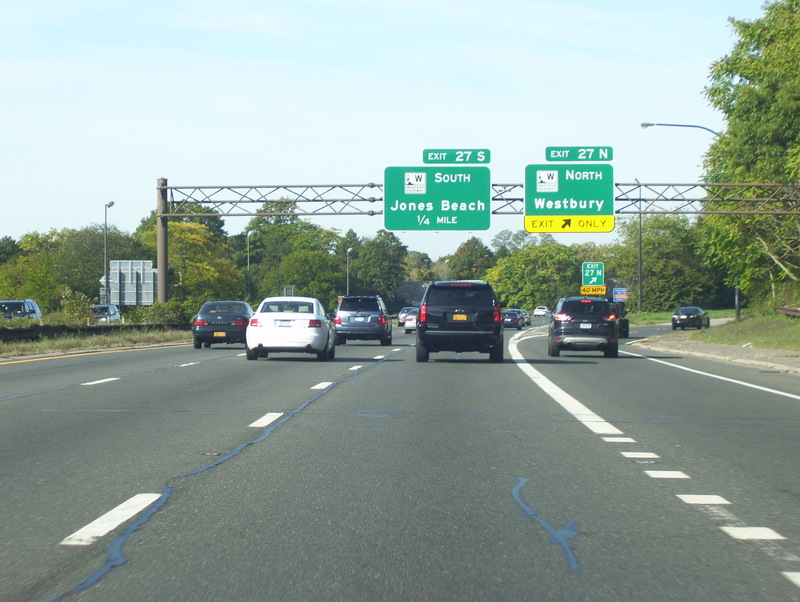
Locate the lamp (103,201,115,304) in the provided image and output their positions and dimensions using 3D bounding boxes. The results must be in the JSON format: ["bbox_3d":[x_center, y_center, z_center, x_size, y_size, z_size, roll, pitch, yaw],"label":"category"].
[{"bbox_3d":[-21.120,-2.622,182.000,0.700,9.200,0.400,0,0,0],"label":"lamp"}]

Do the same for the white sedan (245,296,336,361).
[{"bbox_3d":[-2.500,0.623,58.400,1.855,1.460,4.900,0,0,2],"label":"white sedan"}]

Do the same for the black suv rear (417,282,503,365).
[{"bbox_3d":[1.440,0.490,59.700,2.045,1.890,5.180,0,0,1],"label":"black suv rear"}]

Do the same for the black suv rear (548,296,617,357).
[{"bbox_3d":[5.050,0.671,69.000,1.840,1.690,4.530,0,0,3],"label":"black suv rear"}]

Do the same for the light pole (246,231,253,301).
[{"bbox_3d":[-14.350,-2.250,240.000,0.800,9.200,0.300,0,0,10],"label":"light pole"}]

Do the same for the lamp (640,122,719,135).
[{"bbox_3d":[13.355,-3.658,115.000,4.500,9.100,0.300,0,0,0],"label":"lamp"}]

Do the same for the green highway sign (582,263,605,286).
[{"bbox_3d":[13.635,-1.873,176.000,1.530,1.650,0.080,0,0,4],"label":"green highway sign"}]

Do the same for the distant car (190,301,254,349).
[{"bbox_3d":[-5.440,0.790,79.200,1.720,1.430,4.550,0,0,2],"label":"distant car"}]

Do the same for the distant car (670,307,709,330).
[{"bbox_3d":[17.800,1.050,153.500,1.810,1.450,4.700,0,0,17],"label":"distant car"}]

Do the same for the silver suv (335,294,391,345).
[{"bbox_3d":[-1.270,0.686,87.900,1.830,1.730,4.690,0,0,3],"label":"silver suv"}]

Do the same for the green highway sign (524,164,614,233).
[{"bbox_3d":[7.275,-4.376,107.000,3.850,2.920,0.120,0,0,3],"label":"green highway sign"}]

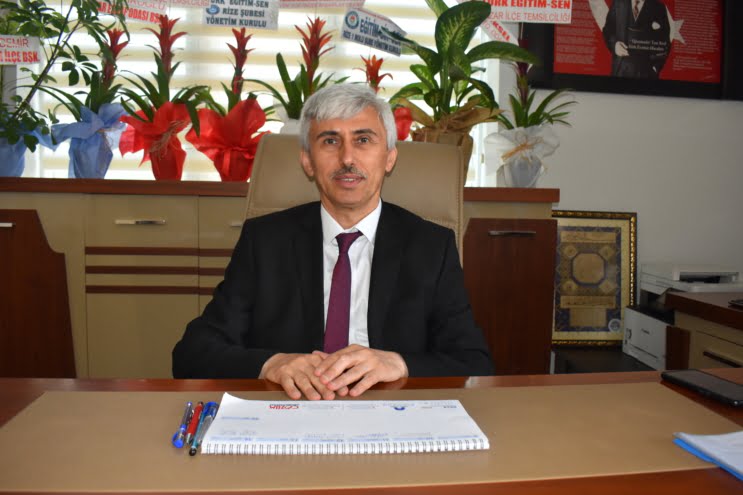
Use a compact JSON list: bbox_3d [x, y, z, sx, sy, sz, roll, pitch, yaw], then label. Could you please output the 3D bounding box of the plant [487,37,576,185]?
[{"bbox_3d":[0.599,-0.508,2.330,0.329,0.555,0.300,1,4,0],"label":"plant"}]

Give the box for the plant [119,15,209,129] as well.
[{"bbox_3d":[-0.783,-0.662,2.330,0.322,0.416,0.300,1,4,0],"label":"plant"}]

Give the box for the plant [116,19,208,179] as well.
[{"bbox_3d":[-0.779,-0.565,2.330,0.329,0.606,0.320,1,4,0],"label":"plant"}]

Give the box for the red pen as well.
[{"bbox_3d":[-0.230,0.226,0.806,0.011,0.011,0.143,0,4,-9],"label":"red pen"}]

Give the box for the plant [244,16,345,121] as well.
[{"bbox_3d":[-0.282,-0.674,2.330,0.358,0.380,0.330,1,4,0],"label":"plant"}]

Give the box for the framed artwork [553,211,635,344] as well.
[{"bbox_3d":[0.891,0.131,2.530,0.392,0.560,0.025,1,0,-4],"label":"framed artwork"}]

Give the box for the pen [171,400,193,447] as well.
[{"bbox_3d":[-0.243,0.226,0.802,0.012,0.012,0.142,0,4,-10],"label":"pen"}]

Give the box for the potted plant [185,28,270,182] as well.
[{"bbox_3d":[-0.542,-0.534,2.330,0.307,0.562,0.300,1,4,0],"label":"potted plant"}]

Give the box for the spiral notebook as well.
[{"bbox_3d":[-0.035,0.227,0.809,0.333,0.020,0.165,0,4,-5],"label":"spiral notebook"}]

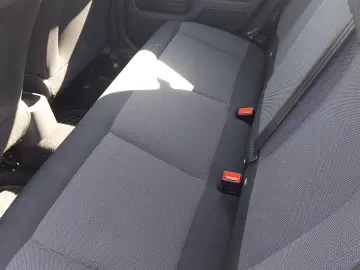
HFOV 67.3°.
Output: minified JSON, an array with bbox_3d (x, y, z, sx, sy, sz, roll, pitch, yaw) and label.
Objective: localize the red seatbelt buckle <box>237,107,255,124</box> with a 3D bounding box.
[{"bbox_3d":[0.244,-0.066,1.000,0.053,0.074,0.029,2,59,13],"label":"red seatbelt buckle"}]

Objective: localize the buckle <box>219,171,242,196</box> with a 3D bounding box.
[{"bbox_3d":[0.152,0.142,0.776,0.053,0.074,0.029,7,50,18],"label":"buckle"}]

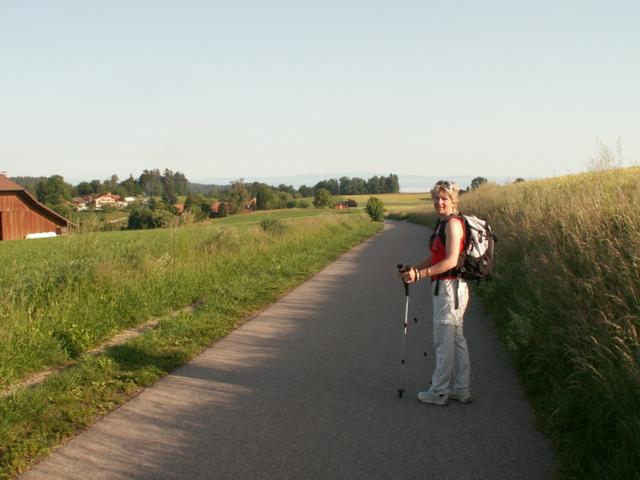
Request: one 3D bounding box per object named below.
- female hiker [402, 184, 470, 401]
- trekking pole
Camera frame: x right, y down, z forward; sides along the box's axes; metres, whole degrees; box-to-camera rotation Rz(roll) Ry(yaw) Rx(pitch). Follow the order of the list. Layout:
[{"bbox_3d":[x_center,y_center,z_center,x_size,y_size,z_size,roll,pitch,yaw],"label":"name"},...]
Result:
[{"bbox_3d":[0.868,0.407,4.830,0.540,1.680,0.480,0,4,6],"label":"female hiker"},{"bbox_3d":[0.636,0.705,4.920,0.090,1.050,0.070,1,8,6],"label":"trekking pole"}]

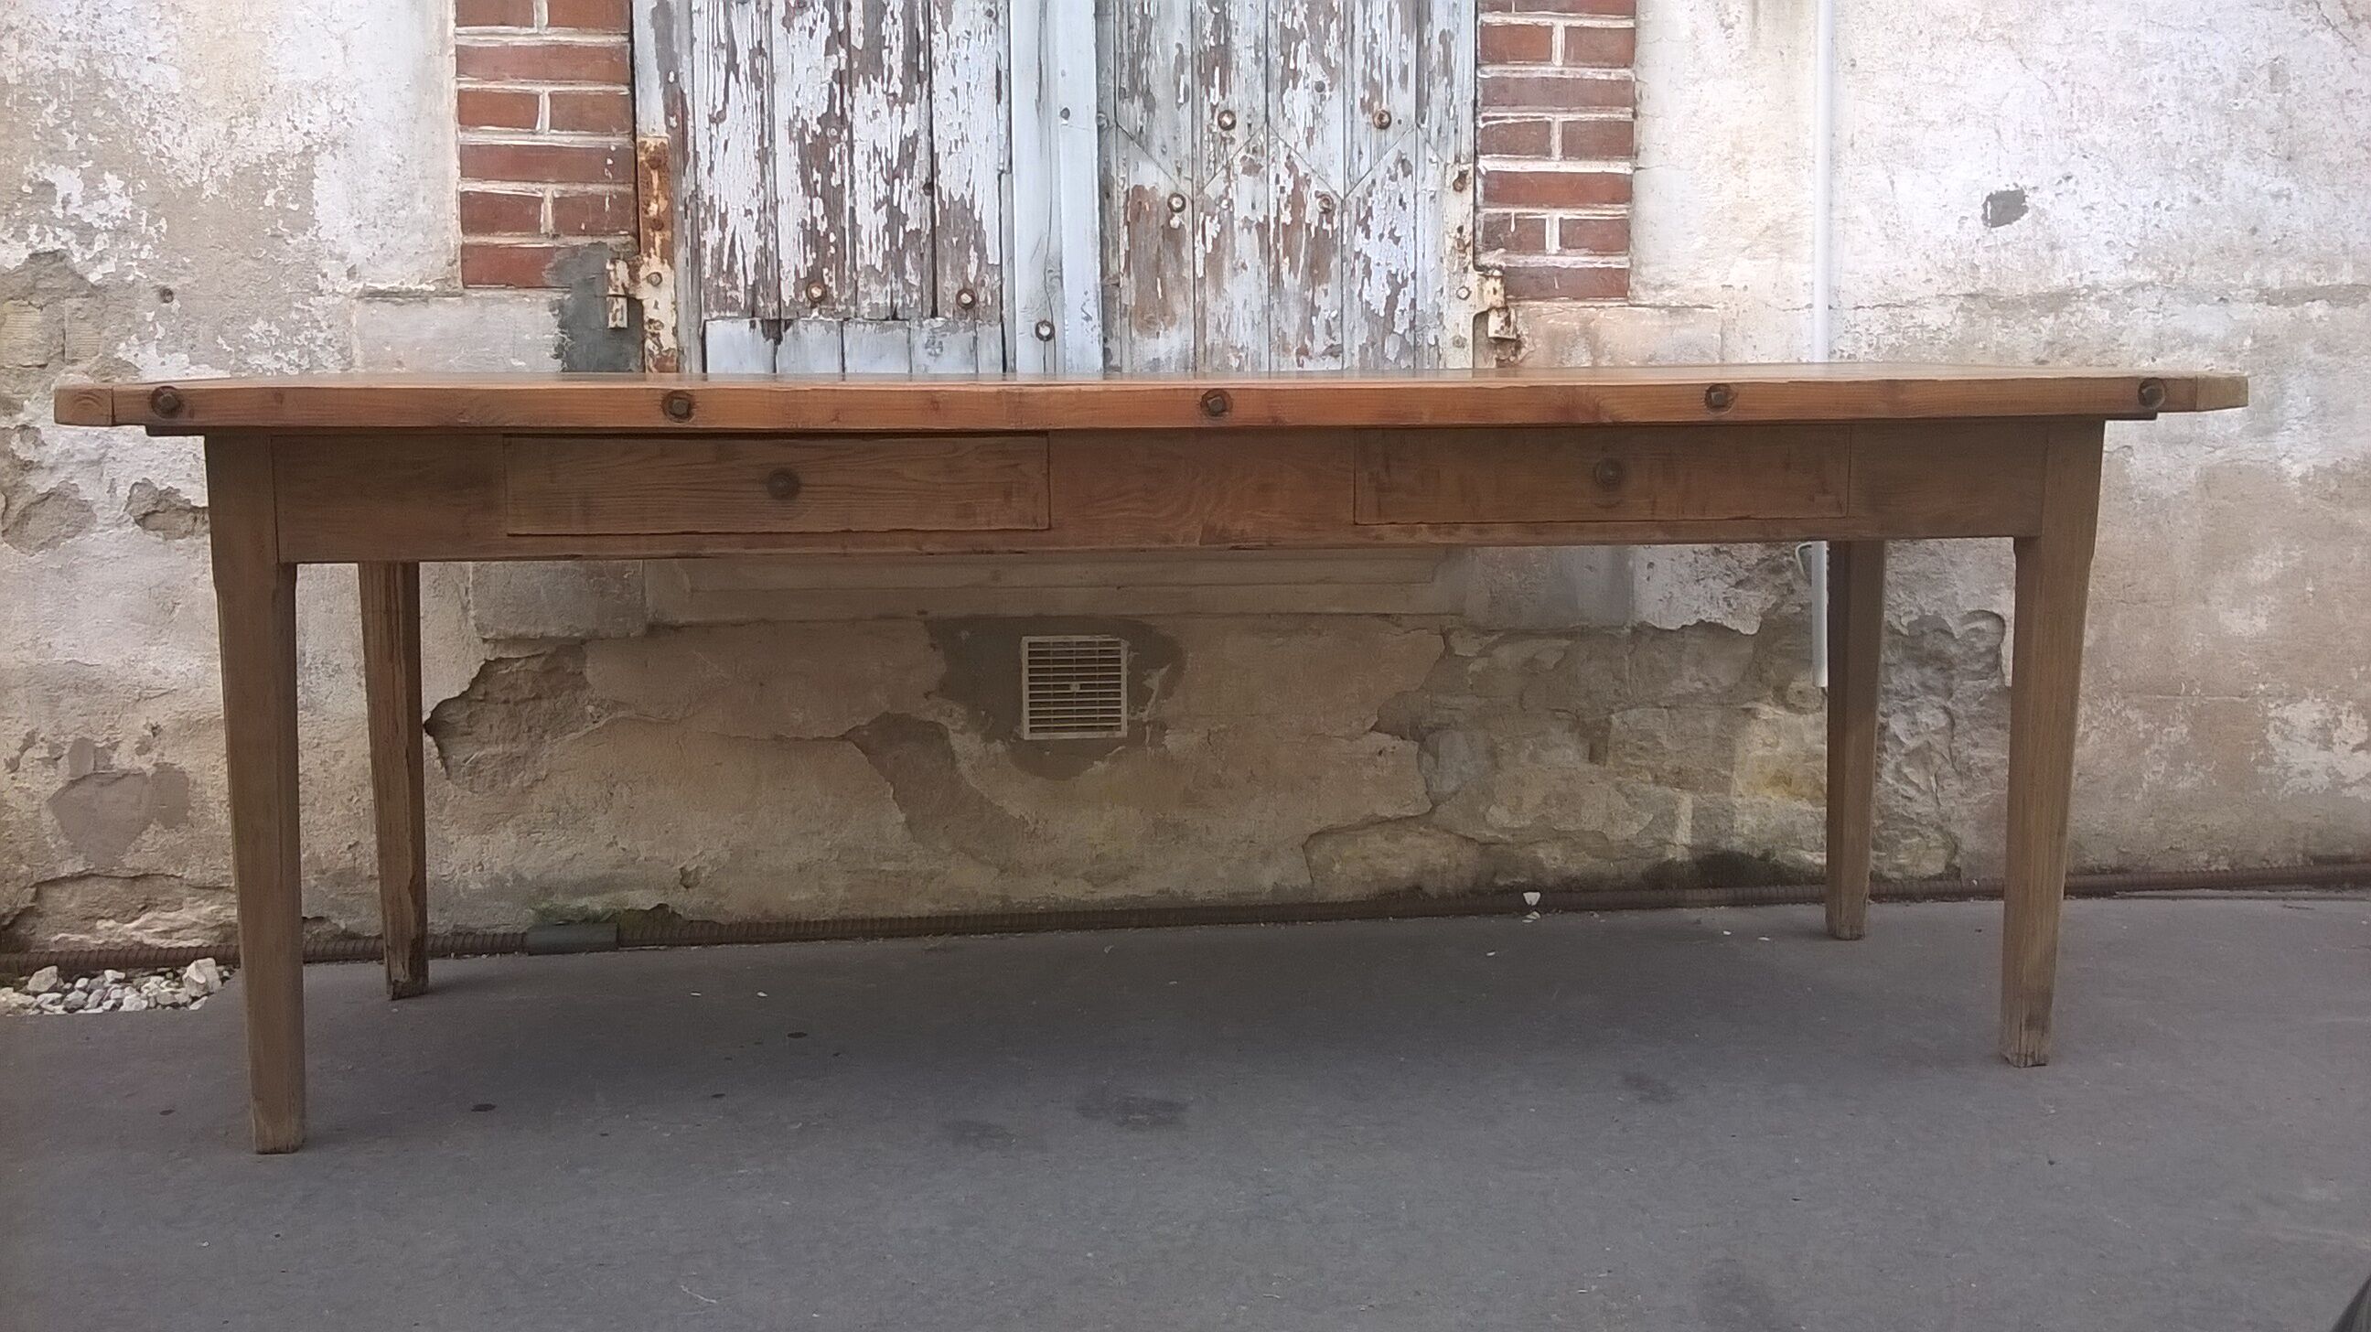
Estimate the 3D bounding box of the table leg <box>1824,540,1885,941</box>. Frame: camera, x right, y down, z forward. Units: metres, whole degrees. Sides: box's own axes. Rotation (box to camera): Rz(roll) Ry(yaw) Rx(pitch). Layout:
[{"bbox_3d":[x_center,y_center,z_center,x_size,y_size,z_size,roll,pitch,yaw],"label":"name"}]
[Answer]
[{"bbox_3d":[0.877,0.021,2.731,0.058,0.699,0.058,-1,9,-6],"label":"table leg"}]

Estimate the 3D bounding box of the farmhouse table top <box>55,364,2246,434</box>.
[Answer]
[{"bbox_3d":[-0.015,-0.309,2.335,2.071,0.037,0.781,-1,9,-6],"label":"farmhouse table top"}]

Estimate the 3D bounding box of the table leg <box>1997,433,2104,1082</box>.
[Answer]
[{"bbox_3d":[0.931,0.089,2.261,0.058,0.707,0.058,-1,9,-6],"label":"table leg"}]

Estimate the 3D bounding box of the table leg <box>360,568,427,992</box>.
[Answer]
[{"bbox_3d":[-0.958,0.063,2.525,0.058,0.706,0.058,-1,9,-6],"label":"table leg"}]

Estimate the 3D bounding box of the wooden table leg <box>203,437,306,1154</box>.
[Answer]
[{"bbox_3d":[-0.904,0.131,2.056,0.058,0.714,0.058,-1,9,-6],"label":"wooden table leg"}]

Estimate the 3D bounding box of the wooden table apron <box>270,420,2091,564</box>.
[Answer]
[{"bbox_3d":[0.028,-0.190,2.184,1.878,0.132,0.041,-1,9,-7],"label":"wooden table apron"}]

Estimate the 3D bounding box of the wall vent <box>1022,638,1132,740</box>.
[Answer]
[{"bbox_3d":[-0.149,0.031,2.817,0.142,0.140,0.017,-1,9,-6],"label":"wall vent"}]

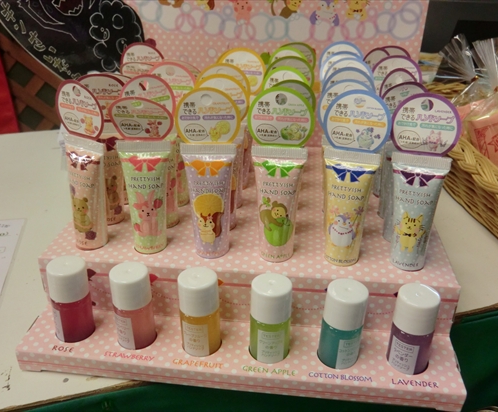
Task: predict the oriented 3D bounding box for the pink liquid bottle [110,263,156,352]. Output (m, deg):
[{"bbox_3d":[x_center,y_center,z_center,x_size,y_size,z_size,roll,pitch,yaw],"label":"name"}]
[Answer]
[{"bbox_3d":[-0.077,0.070,0.313,0.026,0.059,0.026,0,27,0],"label":"pink liquid bottle"}]

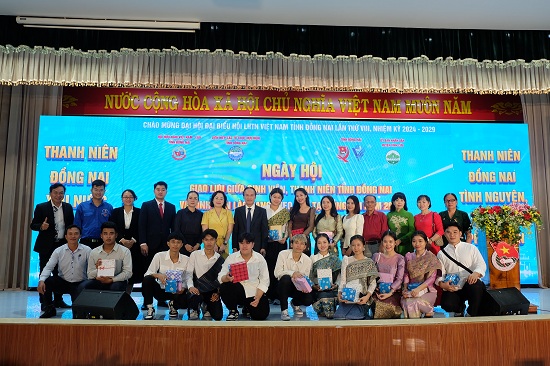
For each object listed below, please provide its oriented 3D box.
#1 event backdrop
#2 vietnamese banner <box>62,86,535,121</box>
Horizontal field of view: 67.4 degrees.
[{"bbox_3d":[0.322,0.342,7.605,9.141,3.030,0.140,1,-6,-3],"label":"event backdrop"},{"bbox_3d":[0.417,-1.542,7.933,9.172,0.620,0.080,1,-6,-3],"label":"vietnamese banner"}]

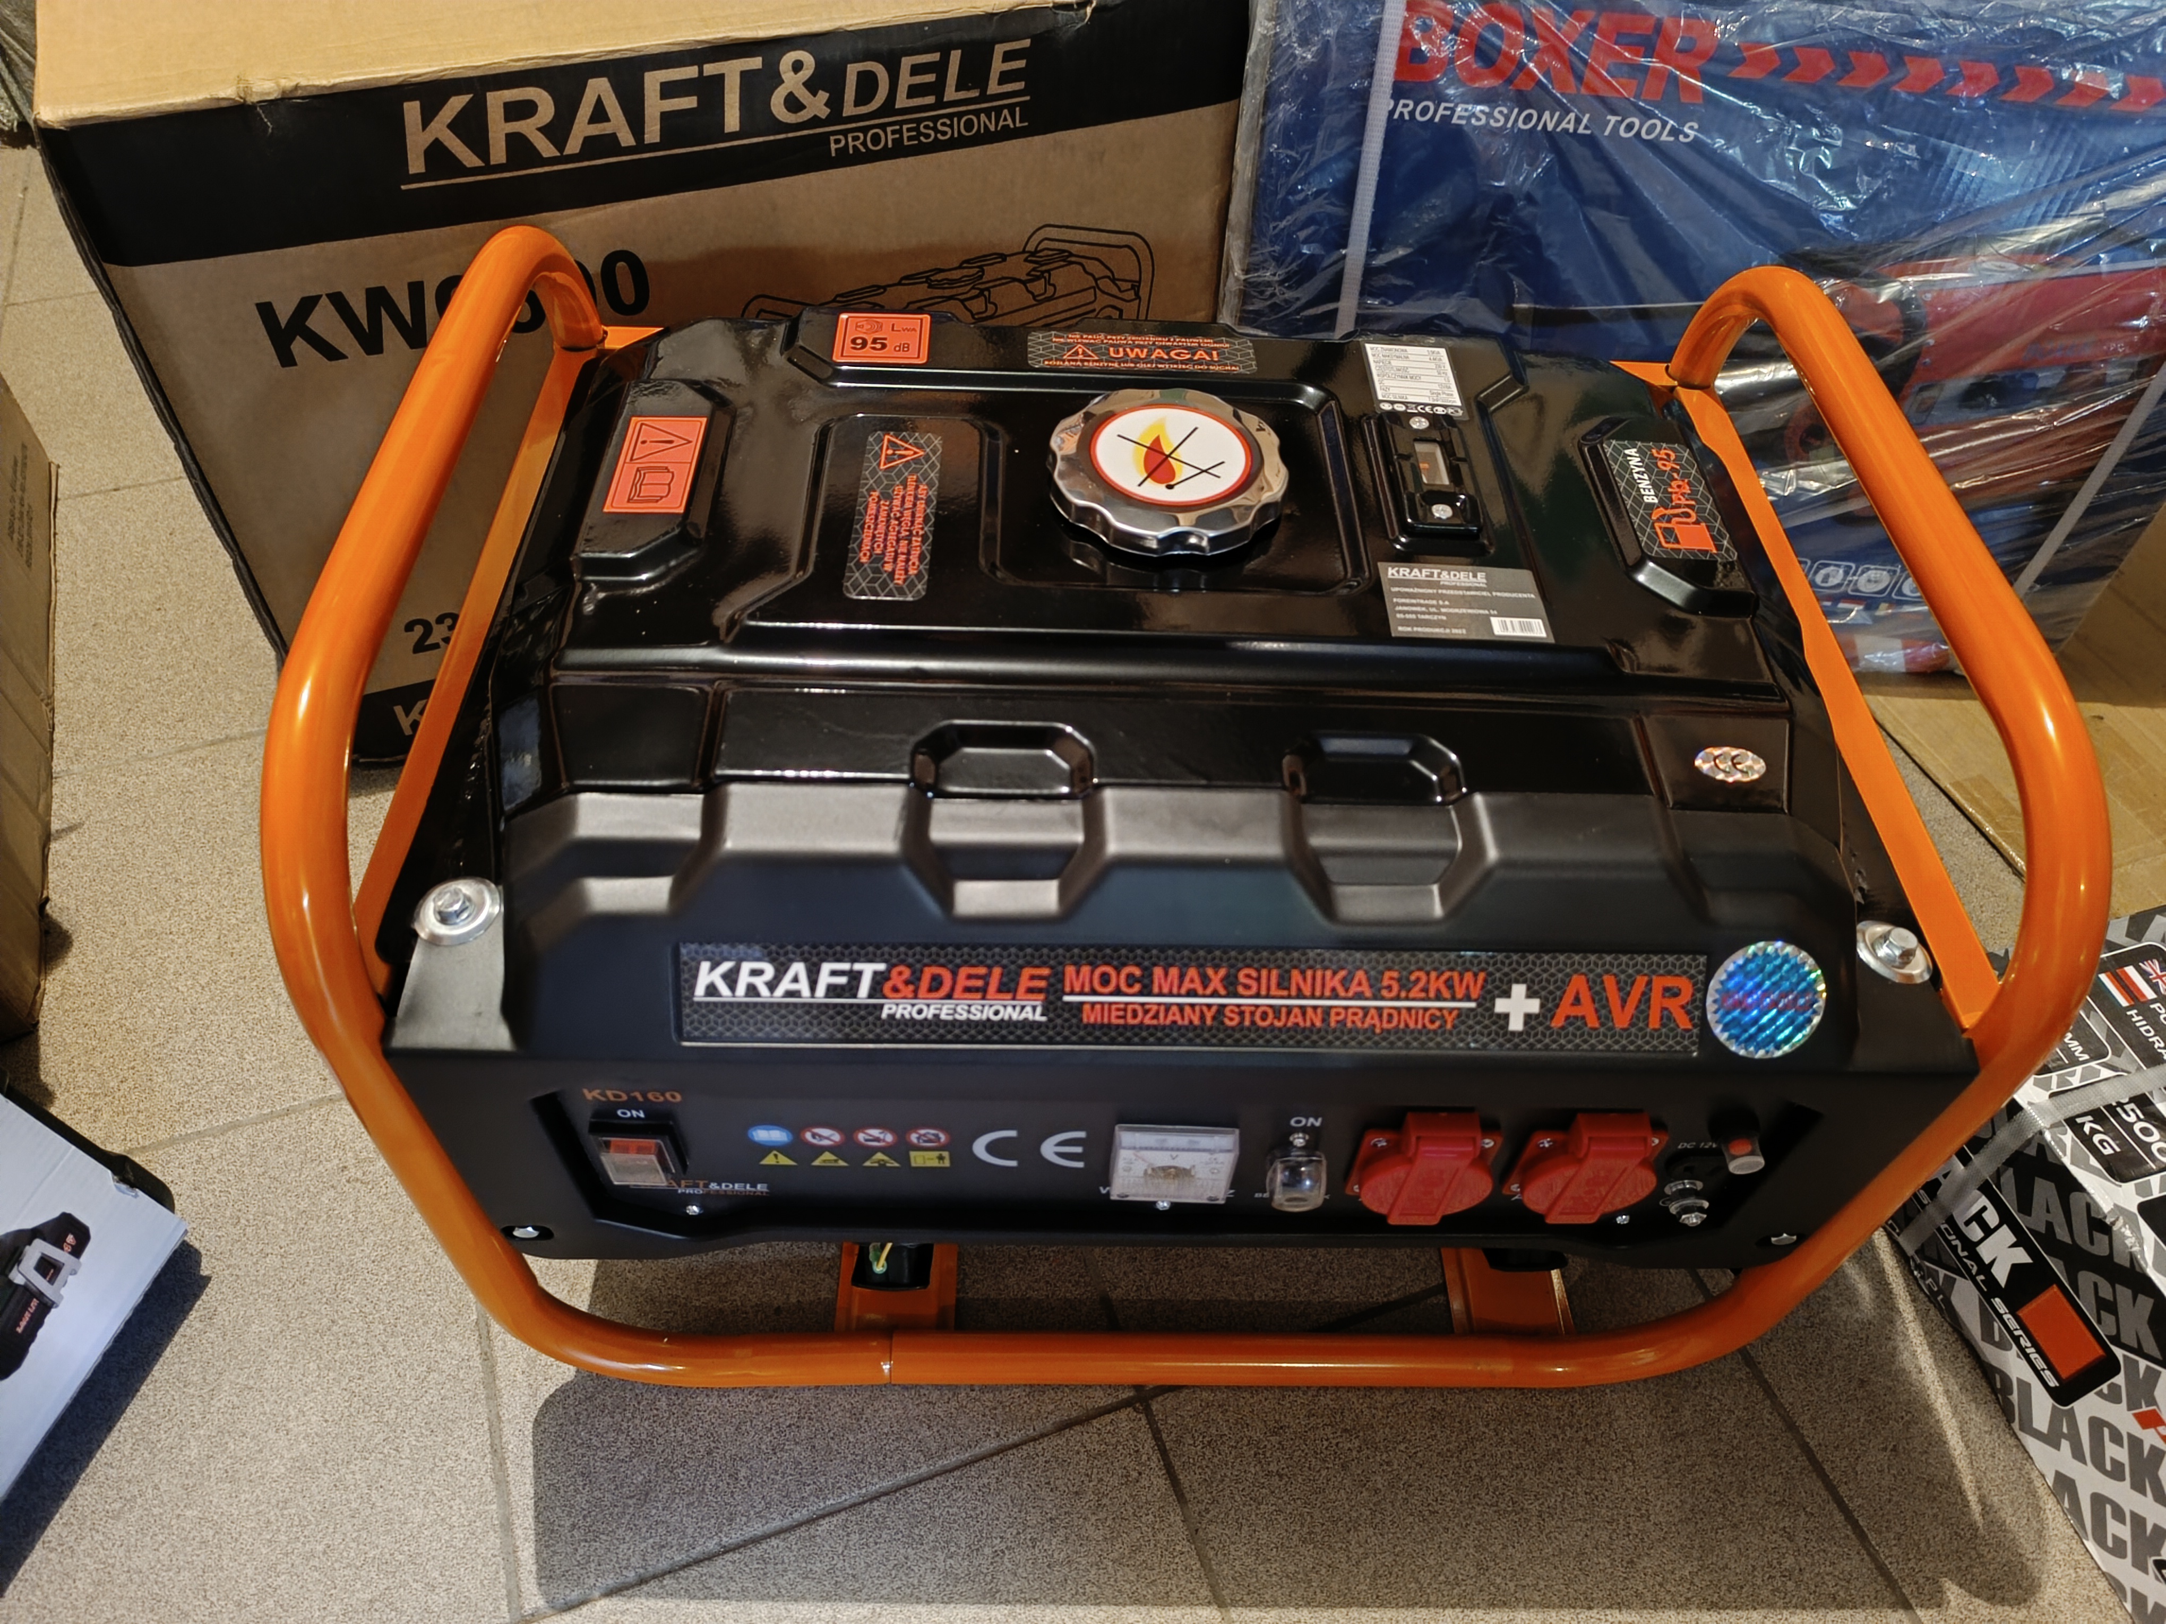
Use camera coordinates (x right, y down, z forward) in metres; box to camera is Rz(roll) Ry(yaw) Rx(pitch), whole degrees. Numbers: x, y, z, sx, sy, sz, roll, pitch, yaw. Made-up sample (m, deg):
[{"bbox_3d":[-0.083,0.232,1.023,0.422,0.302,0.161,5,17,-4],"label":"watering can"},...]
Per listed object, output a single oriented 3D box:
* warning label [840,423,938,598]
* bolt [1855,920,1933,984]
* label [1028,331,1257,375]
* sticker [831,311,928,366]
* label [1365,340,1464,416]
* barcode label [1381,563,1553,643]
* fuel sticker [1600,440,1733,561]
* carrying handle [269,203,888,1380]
[{"bbox_3d":[-0.073,-0.118,0.589,0.030,0.001,0.101,1,50,-3],"label":"warning label"},{"bbox_3d":[0.285,0.046,0.523,0.026,0.011,0.026,1,50,-3],"label":"bolt"},{"bbox_3d":[0.027,-0.204,0.669,0.101,0.001,0.027,1,50,-3],"label":"label"},{"bbox_3d":[-0.088,-0.210,0.665,0.040,0.001,0.039,1,50,-3],"label":"sticker"},{"bbox_3d":[0.147,-0.192,0.667,0.038,0.001,0.052,1,50,-3],"label":"label"},{"bbox_3d":[0.146,-0.080,0.573,0.061,0.001,0.041,1,50,-3],"label":"barcode label"},{"bbox_3d":[0.241,-0.130,0.621,0.038,0.001,0.076,1,50,-3],"label":"fuel sticker"},{"bbox_3d":[-0.175,-0.011,0.701,0.178,0.412,0.419,1,50,-3],"label":"carrying handle"}]

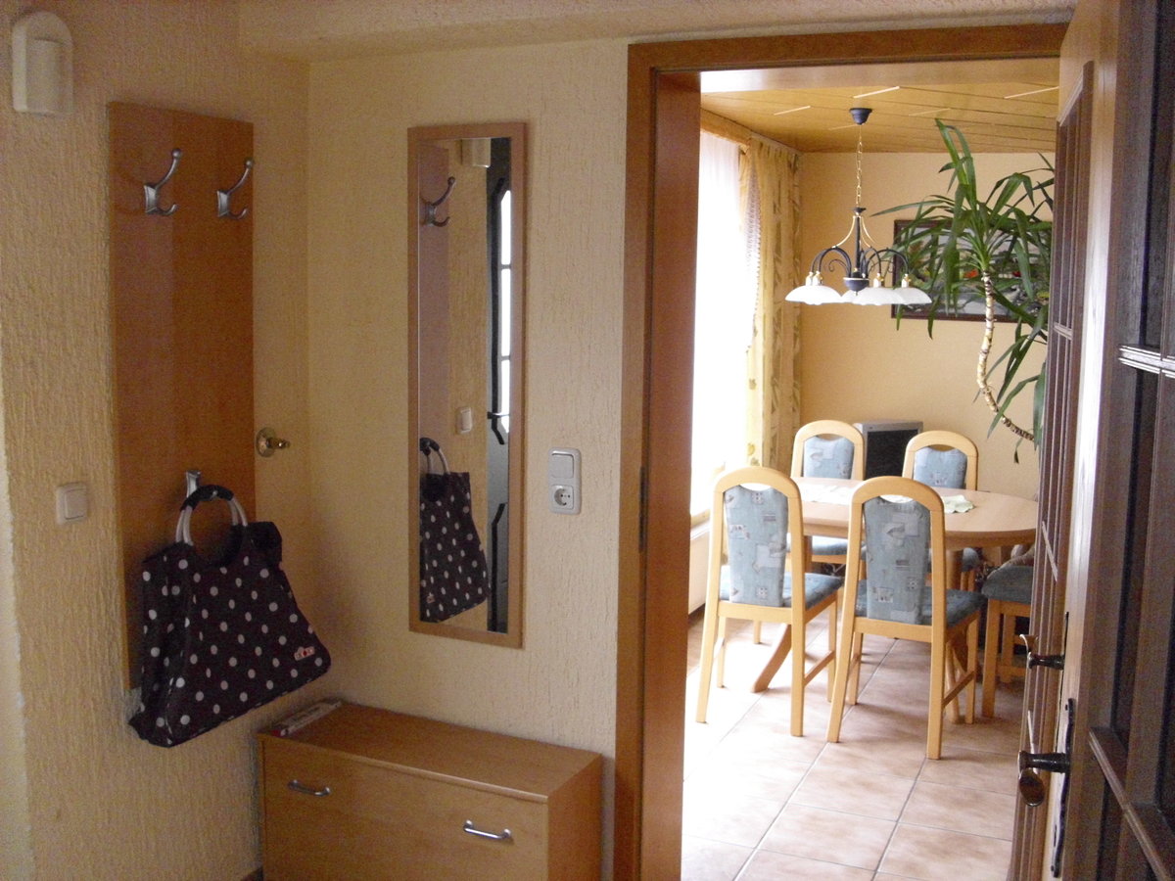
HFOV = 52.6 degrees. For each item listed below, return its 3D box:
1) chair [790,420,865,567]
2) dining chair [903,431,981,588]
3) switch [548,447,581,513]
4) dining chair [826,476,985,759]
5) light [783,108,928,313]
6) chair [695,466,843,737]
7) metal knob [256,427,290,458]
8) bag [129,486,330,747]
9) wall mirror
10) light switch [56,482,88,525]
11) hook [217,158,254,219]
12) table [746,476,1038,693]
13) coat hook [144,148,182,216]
[{"bbox_3d":[0.990,0.401,5.097,0.465,0.925,0.520,4,8,20],"label":"chair"},{"bbox_3d":[1.379,0.445,4.808,0.465,0.925,0.520,5,9,27],"label":"dining chair"},{"bbox_3d":[-0.051,0.092,2.697,0.080,0.152,0.014,4,8,24],"label":"switch"},{"bbox_3d":[1.112,0.562,4.159,0.475,0.940,0.490,5,8,27],"label":"dining chair"},{"bbox_3d":[1.009,-0.861,4.409,0.550,0.730,0.550,4,8,24],"label":"light"},{"bbox_3d":[0.657,0.532,4.342,0.475,0.940,0.490,4,8,21],"label":"chair"},{"bbox_3d":[-0.726,0.008,2.783,0.068,0.071,0.071,4,8,24],"label":"metal knob"},{"bbox_3d":[-0.768,0.340,2.548,0.155,0.505,0.430,5,8,31],"label":"bag"},{"bbox_3d":[-0.286,-0.117,2.774,0.307,1.210,0.020,4,8,24],"label":"wall mirror"},{"bbox_3d":[-1.003,0.124,2.310,0.013,0.079,0.079,4,8,24],"label":"light switch"},{"bbox_3d":[-0.760,-0.546,2.580,0.083,0.132,0.032,4,8,24],"label":"hook"},{"bbox_3d":[1.085,0.611,4.532,1.290,0.750,0.950,4,8,24],"label":"table"},{"bbox_3d":[-0.846,-0.517,2.388,0.087,0.131,0.030,4,8,24],"label":"coat hook"}]

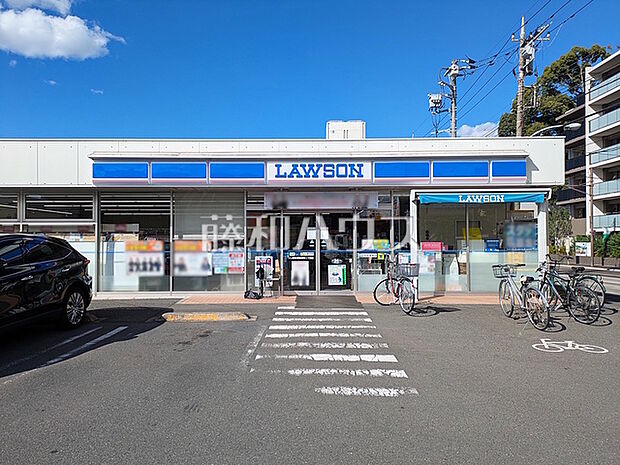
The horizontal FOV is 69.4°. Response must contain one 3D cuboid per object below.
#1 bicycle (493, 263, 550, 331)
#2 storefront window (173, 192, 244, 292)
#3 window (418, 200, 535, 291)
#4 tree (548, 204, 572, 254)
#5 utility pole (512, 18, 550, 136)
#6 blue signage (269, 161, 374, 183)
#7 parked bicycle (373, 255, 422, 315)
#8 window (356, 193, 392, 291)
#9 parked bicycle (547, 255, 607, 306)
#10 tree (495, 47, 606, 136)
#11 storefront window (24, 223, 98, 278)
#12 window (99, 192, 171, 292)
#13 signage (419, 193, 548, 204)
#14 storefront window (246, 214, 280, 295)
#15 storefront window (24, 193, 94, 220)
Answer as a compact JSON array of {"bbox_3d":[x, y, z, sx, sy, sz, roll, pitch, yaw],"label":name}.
[{"bbox_3d":[3.730,1.080,7.860,0.600,1.030,1.770,0,0,-3],"label":"bicycle"},{"bbox_3d":[-2.584,0.255,11.400,1.833,2.546,0.100,0,0,0],"label":"storefront window"},{"bbox_3d":[4.133,0.345,11.050,3.060,2.320,0.100,0,0,1],"label":"window"},{"bbox_3d":[14.950,-0.060,27.000,1.700,3.200,1.700,0,0,0],"label":"tree"},{"bbox_3d":[10.650,-4.400,21.700,1.850,12.100,1.400,0,0,0],"label":"utility pole"},{"bbox_3d":[0.214,-1.365,10.100,2.390,0.520,0.200,0,0,1],"label":"blue signage"},{"bbox_3d":[1.800,1.050,9.120,0.600,1.080,1.650,0,0,-10],"label":"parked bicycle"},{"bbox_3d":[1.642,0.242,11.400,0.916,2.520,0.100,0,0,0],"label":"window"},{"bbox_3d":[5.270,1.030,9.300,0.580,1.080,1.720,0,0,-18],"label":"parked bicycle"},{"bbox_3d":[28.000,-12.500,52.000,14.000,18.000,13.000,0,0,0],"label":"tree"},{"bbox_3d":[-6.253,0.600,11.200,1.850,1.700,0.100,0,0,1],"label":"storefront window"},{"bbox_3d":[-4.370,0.249,11.150,1.820,2.490,0.100,0,0,1],"label":"window"},{"bbox_3d":[3.830,-0.755,9.920,2.840,0.260,0.120,0,0,1],"label":"signage"},{"bbox_3d":[-1.177,0.535,11.400,0.878,2.088,0.100,0,0,0],"label":"storefront window"},{"bbox_3d":[-6.260,-0.647,11.150,1.720,0.700,0.090,0,0,1],"label":"storefront window"}]

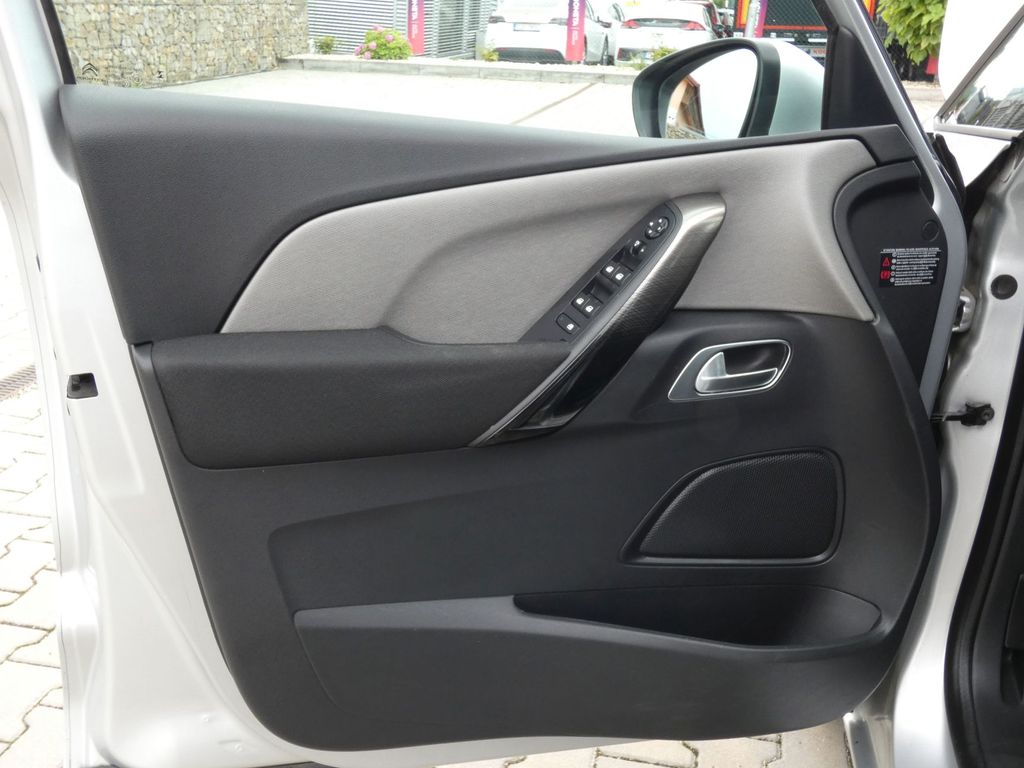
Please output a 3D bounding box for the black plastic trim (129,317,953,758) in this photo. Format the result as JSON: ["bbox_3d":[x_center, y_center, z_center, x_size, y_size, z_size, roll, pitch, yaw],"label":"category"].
[{"bbox_3d":[0.052,0.175,1.093,0.885,0.520,0.130,0,23,-3],"label":"black plastic trim"}]

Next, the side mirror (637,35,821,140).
[{"bbox_3d":[0.278,-0.319,1.145,0.145,0.165,0.240,-10,25,-25],"label":"side mirror"}]

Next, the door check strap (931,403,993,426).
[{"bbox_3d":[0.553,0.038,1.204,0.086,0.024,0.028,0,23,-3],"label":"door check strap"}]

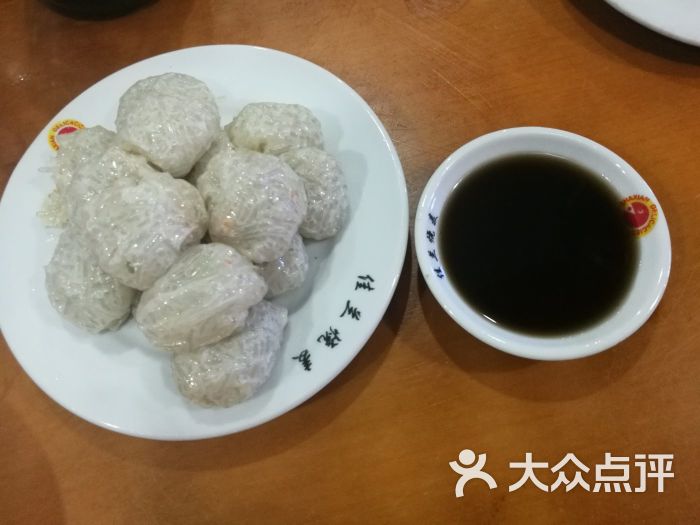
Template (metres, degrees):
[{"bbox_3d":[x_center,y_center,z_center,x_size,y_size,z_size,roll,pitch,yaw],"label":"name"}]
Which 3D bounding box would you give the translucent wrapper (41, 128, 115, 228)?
[{"bbox_3d":[-0.130,-0.047,0.280,0.044,0.034,0.049,-23,71,-5],"label":"translucent wrapper"}]

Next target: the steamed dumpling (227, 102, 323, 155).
[{"bbox_3d":[-0.038,-0.065,0.282,0.050,0.033,0.039,4,71,4],"label":"steamed dumpling"}]

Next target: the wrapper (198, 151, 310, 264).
[{"bbox_3d":[-0.045,-0.025,0.247,0.047,0.036,0.052,-18,71,-3],"label":"wrapper"}]

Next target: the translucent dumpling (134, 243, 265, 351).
[{"bbox_3d":[-0.064,0.015,0.235,0.055,0.036,0.039,-36,73,-9],"label":"translucent dumpling"}]

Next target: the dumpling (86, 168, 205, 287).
[{"bbox_3d":[-0.091,-0.014,0.244,0.048,0.038,0.052,-1,70,3],"label":"dumpling"}]

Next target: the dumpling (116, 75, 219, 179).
[{"bbox_3d":[-0.091,-0.069,0.273,0.051,0.038,0.052,-1,70,3],"label":"dumpling"}]

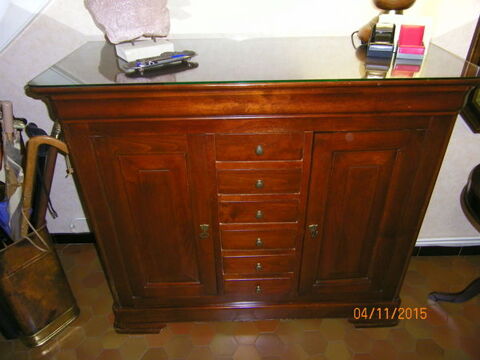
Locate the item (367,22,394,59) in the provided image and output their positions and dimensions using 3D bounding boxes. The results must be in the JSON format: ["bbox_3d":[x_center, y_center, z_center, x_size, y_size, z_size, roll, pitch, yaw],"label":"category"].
[{"bbox_3d":[0.442,-0.442,1.222,0.073,0.092,0.065,3,33,7],"label":"item"}]

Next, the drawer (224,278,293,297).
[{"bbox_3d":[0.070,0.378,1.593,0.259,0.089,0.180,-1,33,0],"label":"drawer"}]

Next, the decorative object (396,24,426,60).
[{"bbox_3d":[0.526,-0.429,1.199,0.075,0.092,0.070,3,33,7],"label":"decorative object"}]

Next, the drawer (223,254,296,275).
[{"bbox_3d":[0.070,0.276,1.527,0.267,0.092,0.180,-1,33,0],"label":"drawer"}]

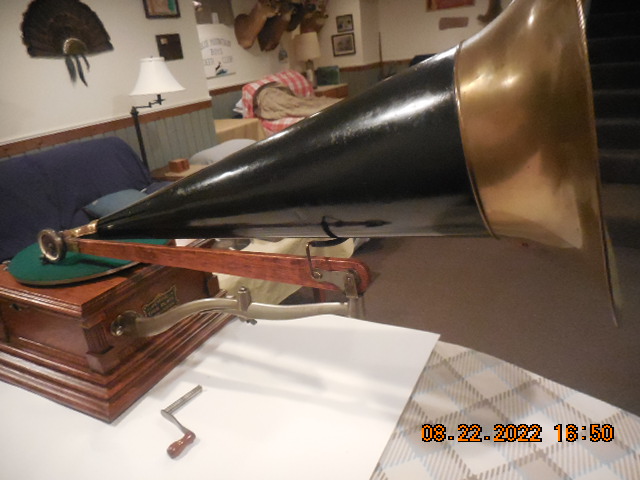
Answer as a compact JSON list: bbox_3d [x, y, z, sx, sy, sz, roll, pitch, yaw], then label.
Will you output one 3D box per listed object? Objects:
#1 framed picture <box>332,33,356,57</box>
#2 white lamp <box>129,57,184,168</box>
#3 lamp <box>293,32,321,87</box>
[{"bbox_3d":[0.371,-3.045,7.230,0.376,0.318,0.025,5,25,25],"label":"framed picture"},{"bbox_3d":[-1.175,-0.650,3.468,0.528,1.351,0.399,-11,23,-12],"label":"white lamp"},{"bbox_3d":[-0.156,-2.809,7.232,0.368,0.813,0.368,5,25,25],"label":"lamp"}]

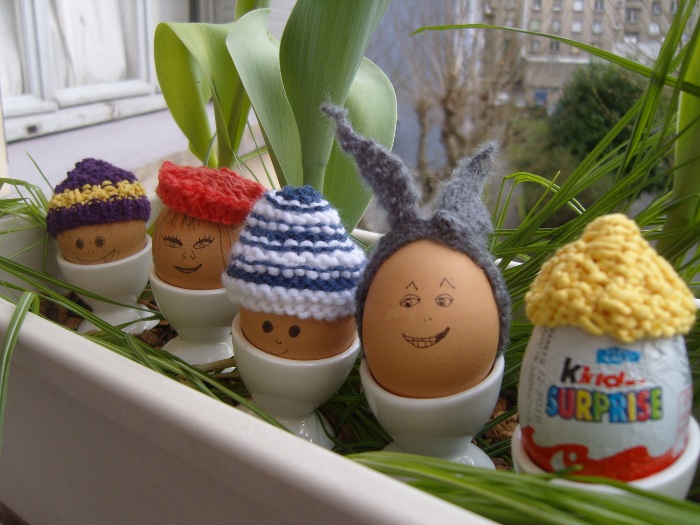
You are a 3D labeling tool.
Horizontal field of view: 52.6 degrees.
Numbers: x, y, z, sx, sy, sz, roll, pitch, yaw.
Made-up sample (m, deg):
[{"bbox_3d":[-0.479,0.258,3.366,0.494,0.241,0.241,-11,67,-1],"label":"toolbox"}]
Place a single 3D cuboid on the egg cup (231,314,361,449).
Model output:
[{"bbox_3d":[-0.023,0.048,0.271,0.048,0.043,0.048,5,17,-8],"label":"egg cup"}]

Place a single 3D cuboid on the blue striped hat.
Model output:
[{"bbox_3d":[-0.017,-0.006,0.256,0.053,0.047,0.052,8,15,11],"label":"blue striped hat"}]

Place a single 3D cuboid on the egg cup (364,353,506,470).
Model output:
[{"bbox_3d":[0.029,0.055,0.244,0.048,0.043,0.048,-2,18,8],"label":"egg cup"}]

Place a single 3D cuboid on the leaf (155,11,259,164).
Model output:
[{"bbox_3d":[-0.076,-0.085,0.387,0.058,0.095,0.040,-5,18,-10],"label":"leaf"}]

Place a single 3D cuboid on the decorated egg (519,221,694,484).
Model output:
[{"bbox_3d":[0.067,0.026,0.184,0.046,0.077,0.046,4,19,21],"label":"decorated egg"}]

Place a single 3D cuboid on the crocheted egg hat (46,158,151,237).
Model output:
[{"bbox_3d":[-0.127,-0.035,0.357,0.051,0.038,0.050,-6,14,-4],"label":"crocheted egg hat"}]

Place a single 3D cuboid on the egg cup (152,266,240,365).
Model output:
[{"bbox_3d":[-0.070,0.023,0.340,0.048,0.043,0.048,-3,22,-13],"label":"egg cup"}]

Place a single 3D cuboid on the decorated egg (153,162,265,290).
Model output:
[{"bbox_3d":[-0.067,-0.013,0.327,0.050,0.064,0.048,0,18,2],"label":"decorated egg"}]

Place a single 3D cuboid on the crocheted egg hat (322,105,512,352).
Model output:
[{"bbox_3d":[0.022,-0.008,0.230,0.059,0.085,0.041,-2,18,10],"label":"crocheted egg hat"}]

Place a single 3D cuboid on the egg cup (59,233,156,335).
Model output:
[{"bbox_3d":[-0.125,0.014,0.372,0.048,0.043,0.048,-9,22,-18],"label":"egg cup"}]

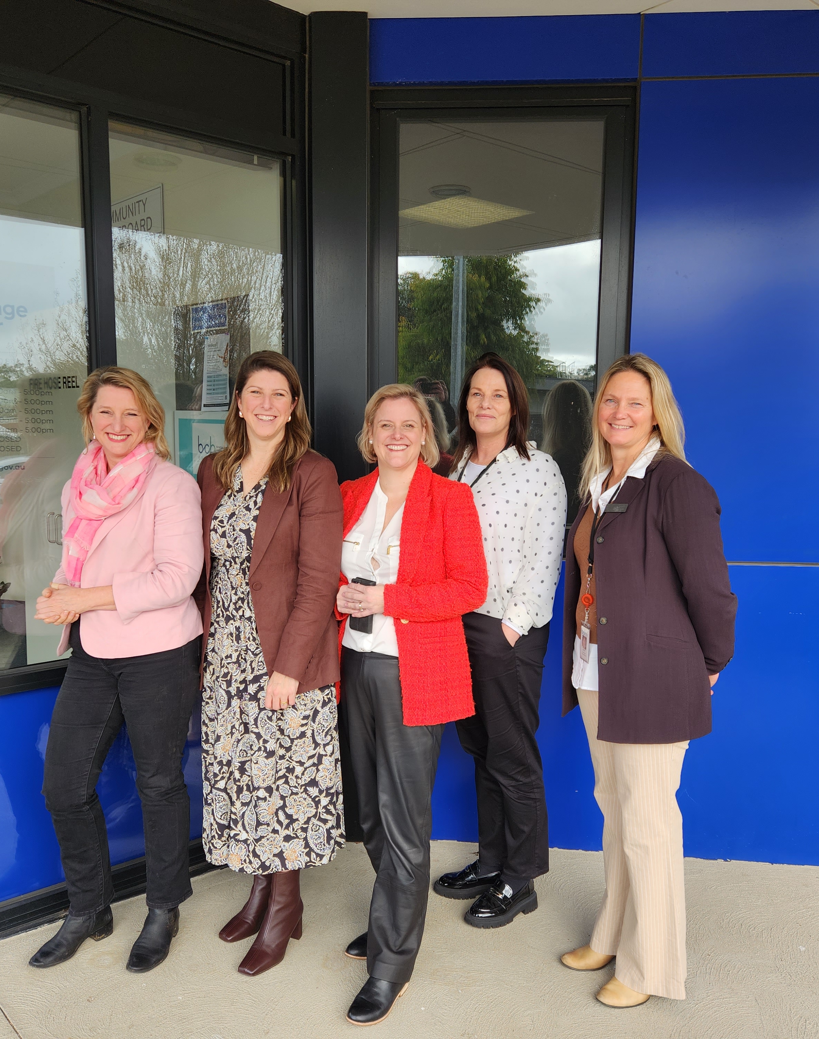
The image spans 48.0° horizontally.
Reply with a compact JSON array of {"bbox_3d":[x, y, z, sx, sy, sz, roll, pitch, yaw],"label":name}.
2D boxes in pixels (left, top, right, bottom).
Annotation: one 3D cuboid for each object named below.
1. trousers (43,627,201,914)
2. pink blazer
[{"bbox_3d":[-0.783,0.699,2.536,0.400,0.890,0.360,5,8,33],"label":"trousers"},{"bbox_3d":[-0.766,0.098,2.498,0.430,0.550,0.290,4,7,25],"label":"pink blazer"}]

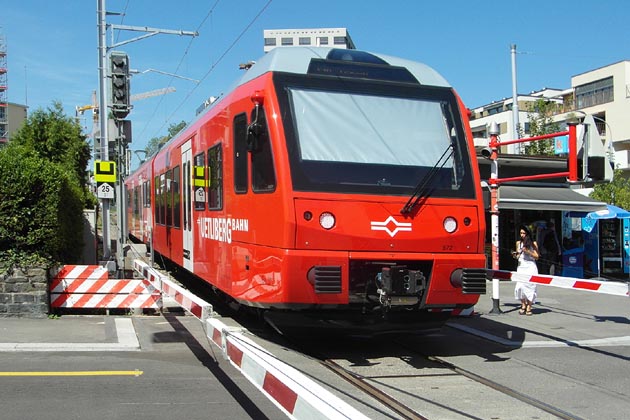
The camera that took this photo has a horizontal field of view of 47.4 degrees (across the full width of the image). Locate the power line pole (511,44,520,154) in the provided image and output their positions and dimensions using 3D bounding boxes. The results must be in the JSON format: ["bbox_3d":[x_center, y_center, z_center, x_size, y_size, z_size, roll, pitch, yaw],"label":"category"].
[{"bbox_3d":[7.870,-2.300,28.000,0.240,8.400,0.240,-1,0,0],"label":"power line pole"}]

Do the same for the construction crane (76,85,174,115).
[{"bbox_3d":[-50.400,-15.800,189.000,2.000,35.500,47.000,-1,0,-45],"label":"construction crane"}]

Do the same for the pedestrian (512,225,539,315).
[{"bbox_3d":[3.976,1.124,13.550,0.500,1.680,0.420,-1,0,30],"label":"pedestrian"}]

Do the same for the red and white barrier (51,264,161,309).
[{"bbox_3d":[-3.519,1.285,12.050,1.860,0.740,0.120,-1,0,-10],"label":"red and white barrier"}]

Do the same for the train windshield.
[{"bbox_3d":[0.820,-0.970,9.420,2.500,1.800,0.300,2,-26,-17],"label":"train windshield"}]

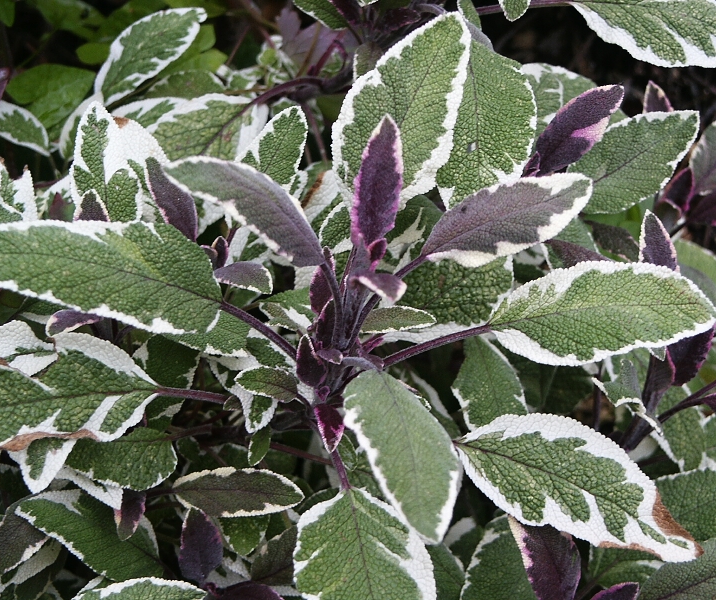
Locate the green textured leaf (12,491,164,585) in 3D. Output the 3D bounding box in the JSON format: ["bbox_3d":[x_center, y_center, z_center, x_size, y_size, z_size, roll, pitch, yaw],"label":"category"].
[{"bbox_3d":[-0.093,0.082,0.630,0.058,0.009,0.026,26,57,6],"label":"green textured leaf"}]

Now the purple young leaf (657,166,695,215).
[{"bbox_3d":[0.120,-0.041,0.680,0.013,0.019,0.005,17,12,9],"label":"purple young leaf"}]

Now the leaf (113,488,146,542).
[{"bbox_3d":[-0.079,0.074,0.625,0.010,0.005,0.019,11,78,4],"label":"leaf"}]

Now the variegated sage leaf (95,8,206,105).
[{"bbox_3d":[-0.076,-0.089,0.665,0.051,0.009,0.023,-40,70,0],"label":"variegated sage leaf"}]

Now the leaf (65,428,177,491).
[{"bbox_3d":[-0.074,0.047,0.555,0.037,0.007,0.021,-11,53,0],"label":"leaf"}]

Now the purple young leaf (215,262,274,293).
[{"bbox_3d":[-0.035,-0.006,0.540,0.018,0.006,0.011,16,52,6],"label":"purple young leaf"}]

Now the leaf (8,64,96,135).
[{"bbox_3d":[-0.124,-0.082,0.730,0.036,0.010,0.034,-22,56,-12],"label":"leaf"}]

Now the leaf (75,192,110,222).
[{"bbox_3d":[-0.086,-0.026,0.581,0.012,0.020,0.006,1,36,0],"label":"leaf"}]

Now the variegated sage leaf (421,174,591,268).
[{"bbox_3d":[0.048,-0.026,0.585,0.060,0.009,0.024,-25,55,5],"label":"variegated sage leaf"}]

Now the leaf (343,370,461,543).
[{"bbox_3d":[0.012,0.043,0.500,0.026,0.011,0.056,-16,65,-7],"label":"leaf"}]

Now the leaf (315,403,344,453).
[{"bbox_3d":[-0.009,0.039,0.550,0.009,0.005,0.015,-7,74,-8],"label":"leaf"}]

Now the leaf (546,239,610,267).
[{"bbox_3d":[0.069,-0.014,0.576,0.030,0.006,0.015,23,54,16],"label":"leaf"}]

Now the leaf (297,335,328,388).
[{"bbox_3d":[-0.015,0.021,0.600,0.011,0.018,0.005,-8,15,4],"label":"leaf"}]

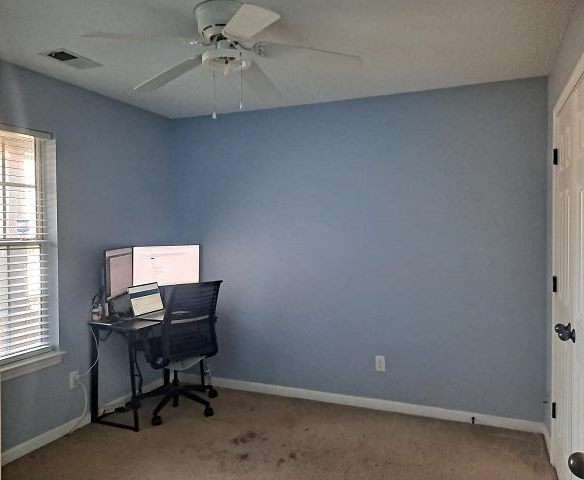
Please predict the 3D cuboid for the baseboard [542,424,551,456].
[{"bbox_3d":[1.663,1.293,3.006,0.016,0.081,0.375,0,1,23],"label":"baseboard"}]

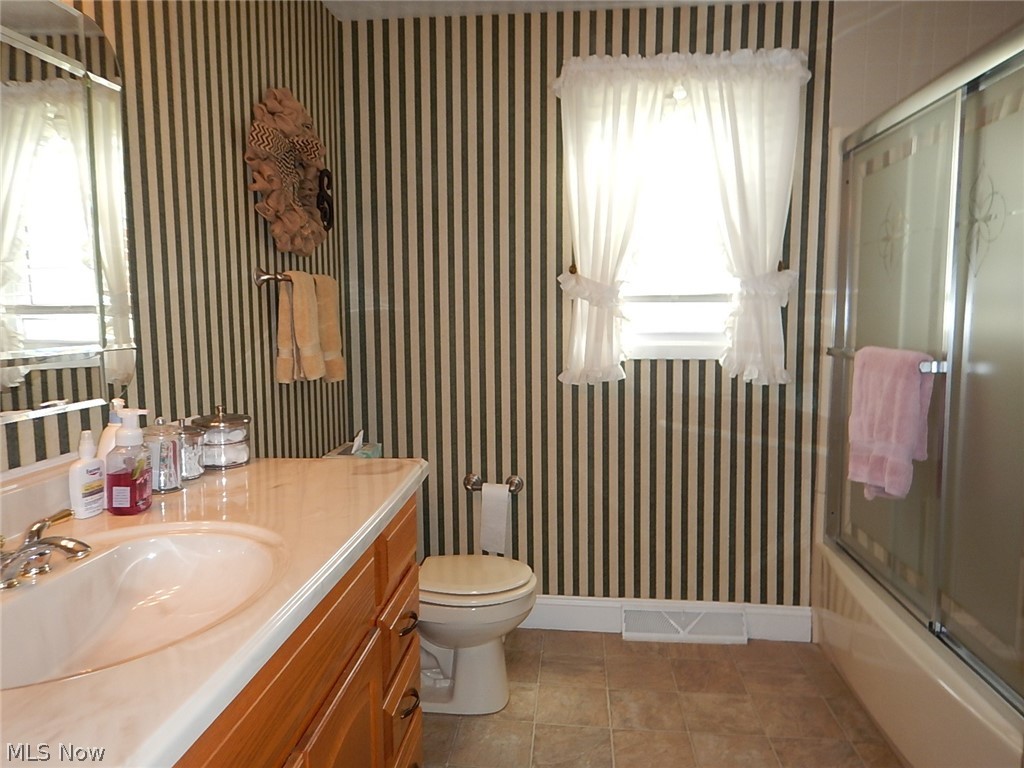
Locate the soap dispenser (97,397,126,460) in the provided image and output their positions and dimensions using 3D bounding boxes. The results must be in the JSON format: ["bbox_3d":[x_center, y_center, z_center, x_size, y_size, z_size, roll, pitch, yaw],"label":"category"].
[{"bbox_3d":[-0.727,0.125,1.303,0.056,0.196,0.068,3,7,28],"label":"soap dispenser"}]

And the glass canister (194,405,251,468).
[{"bbox_3d":[-0.650,0.115,1.598,0.122,0.134,0.122,0,6,5],"label":"glass canister"}]

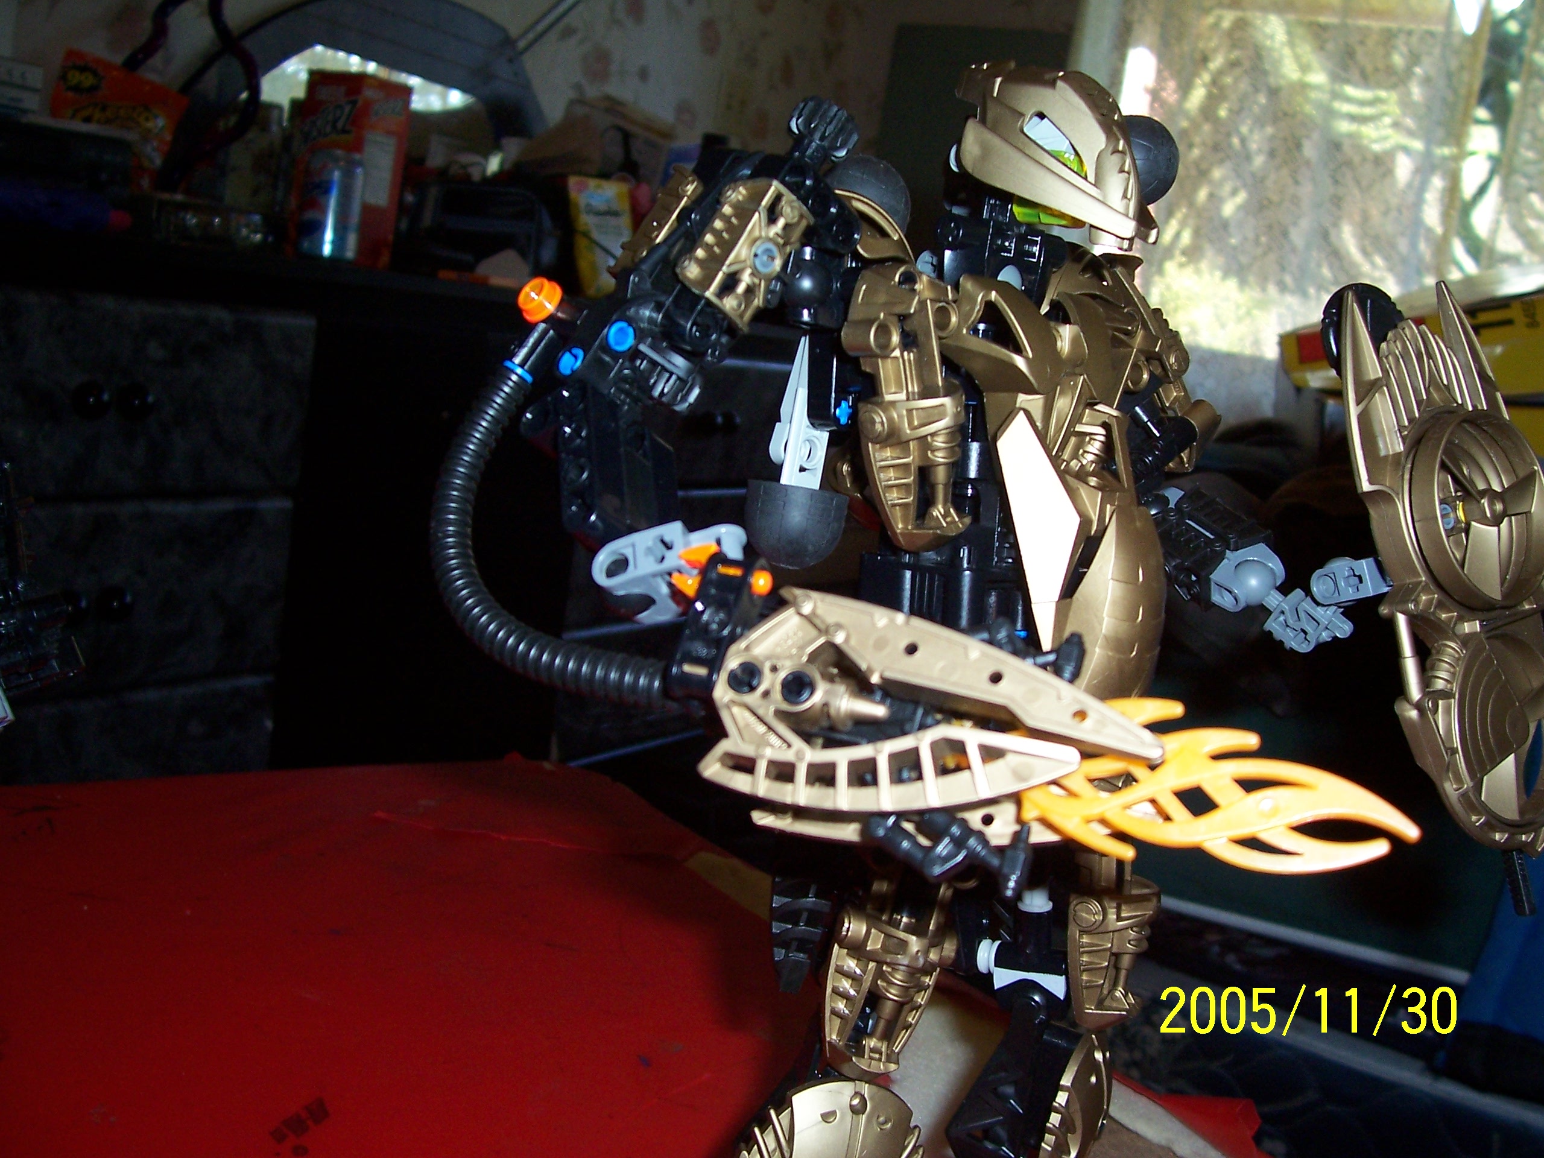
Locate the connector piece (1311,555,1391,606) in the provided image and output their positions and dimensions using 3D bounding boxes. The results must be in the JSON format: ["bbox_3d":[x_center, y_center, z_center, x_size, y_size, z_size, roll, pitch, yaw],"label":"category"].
[{"bbox_3d":[0.126,0.000,0.330,0.010,0.011,0.022,-6,-4,-39],"label":"connector piece"}]

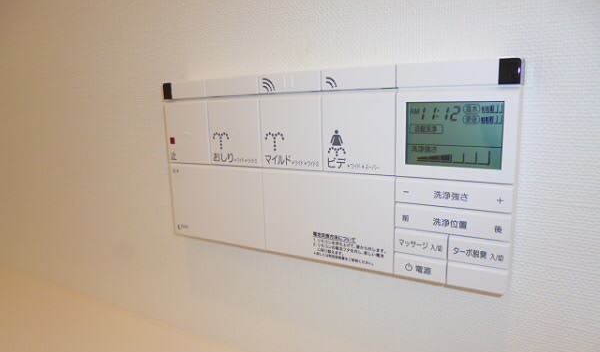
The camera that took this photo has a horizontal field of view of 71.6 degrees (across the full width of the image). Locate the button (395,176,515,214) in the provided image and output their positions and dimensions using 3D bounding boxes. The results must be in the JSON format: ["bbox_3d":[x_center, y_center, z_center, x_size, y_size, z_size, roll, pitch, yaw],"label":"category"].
[{"bbox_3d":[0.082,0.009,0.227,0.059,0.014,0.005,4,11,30],"label":"button"}]

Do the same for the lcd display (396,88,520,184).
[{"bbox_3d":[0.081,-0.022,0.221,0.059,0.048,0.005,4,11,30],"label":"lcd display"}]

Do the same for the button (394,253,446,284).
[{"bbox_3d":[0.070,0.053,0.242,0.029,0.013,0.005,4,11,30],"label":"button"}]

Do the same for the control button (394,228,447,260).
[{"bbox_3d":[0.070,0.038,0.239,0.029,0.014,0.005,4,11,30],"label":"control button"}]

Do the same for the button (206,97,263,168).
[{"bbox_3d":[-0.045,-0.032,0.295,0.045,0.048,0.005,4,11,30],"label":"button"}]

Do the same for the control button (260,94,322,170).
[{"bbox_3d":[-0.005,-0.029,0.272,0.046,0.048,0.005,4,11,30],"label":"control button"}]

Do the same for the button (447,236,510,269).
[{"bbox_3d":[0.096,0.040,0.224,0.029,0.014,0.005,4,11,30],"label":"button"}]

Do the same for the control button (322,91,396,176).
[{"bbox_3d":[0.035,-0.026,0.248,0.045,0.048,0.005,4,11,30],"label":"control button"}]

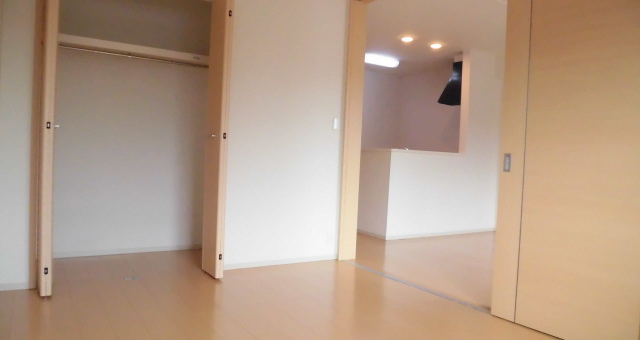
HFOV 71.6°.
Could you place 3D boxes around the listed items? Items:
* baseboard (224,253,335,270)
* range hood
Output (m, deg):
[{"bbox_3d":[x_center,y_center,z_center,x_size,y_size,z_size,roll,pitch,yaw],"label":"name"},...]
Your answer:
[{"bbox_3d":[-0.286,0.766,3.668,1.060,0.050,0.013,2,2,-33],"label":"baseboard"},{"bbox_3d":[2.063,-1.233,6.185,0.580,0.590,0.530,2,2,-33],"label":"range hood"}]

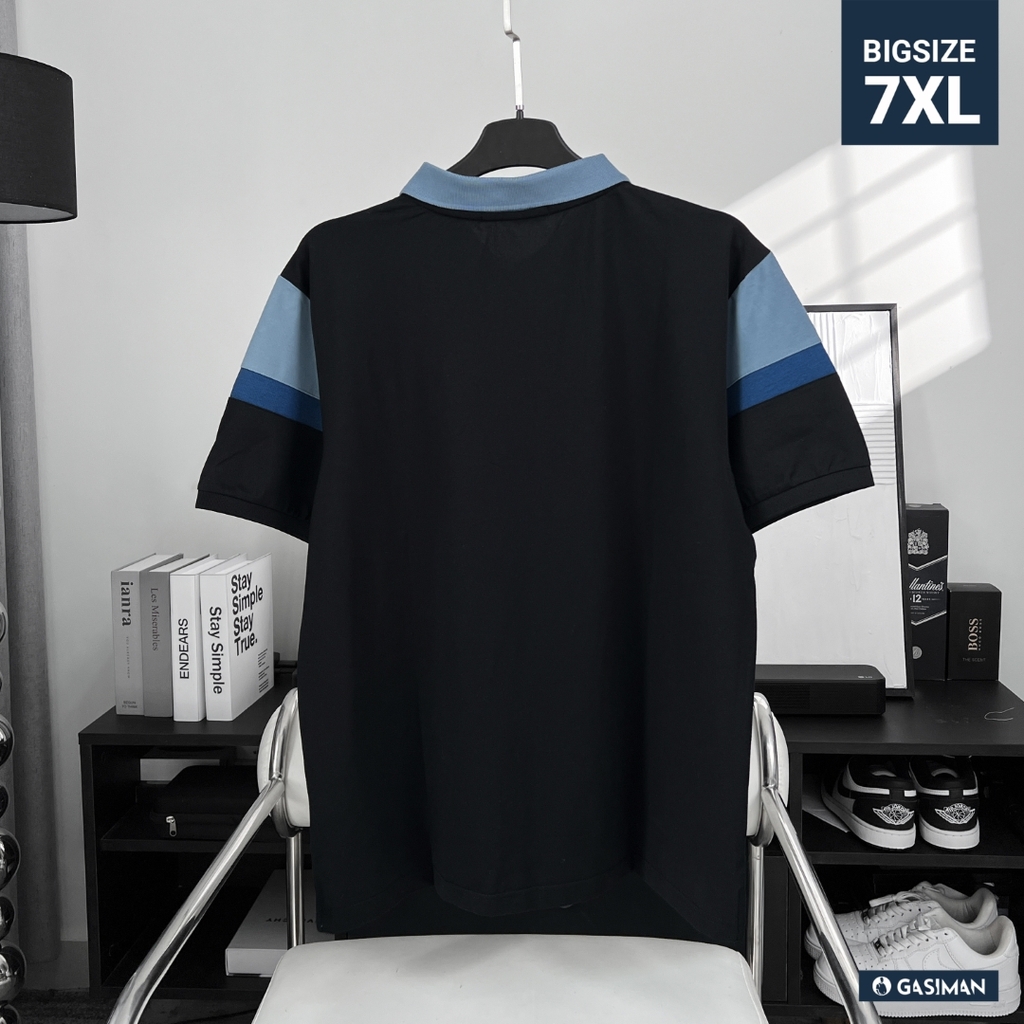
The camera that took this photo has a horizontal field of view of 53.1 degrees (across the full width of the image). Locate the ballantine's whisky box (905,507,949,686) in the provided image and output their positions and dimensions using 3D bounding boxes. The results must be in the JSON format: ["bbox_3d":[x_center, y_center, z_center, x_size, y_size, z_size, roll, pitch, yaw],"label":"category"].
[{"bbox_3d":[0.673,0.132,1.729,0.094,0.282,0.090,1,6,9],"label":"ballantine's whisky box"}]

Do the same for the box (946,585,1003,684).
[{"bbox_3d":[0.765,0.200,1.721,0.083,0.148,0.068,1,6,7],"label":"box"}]

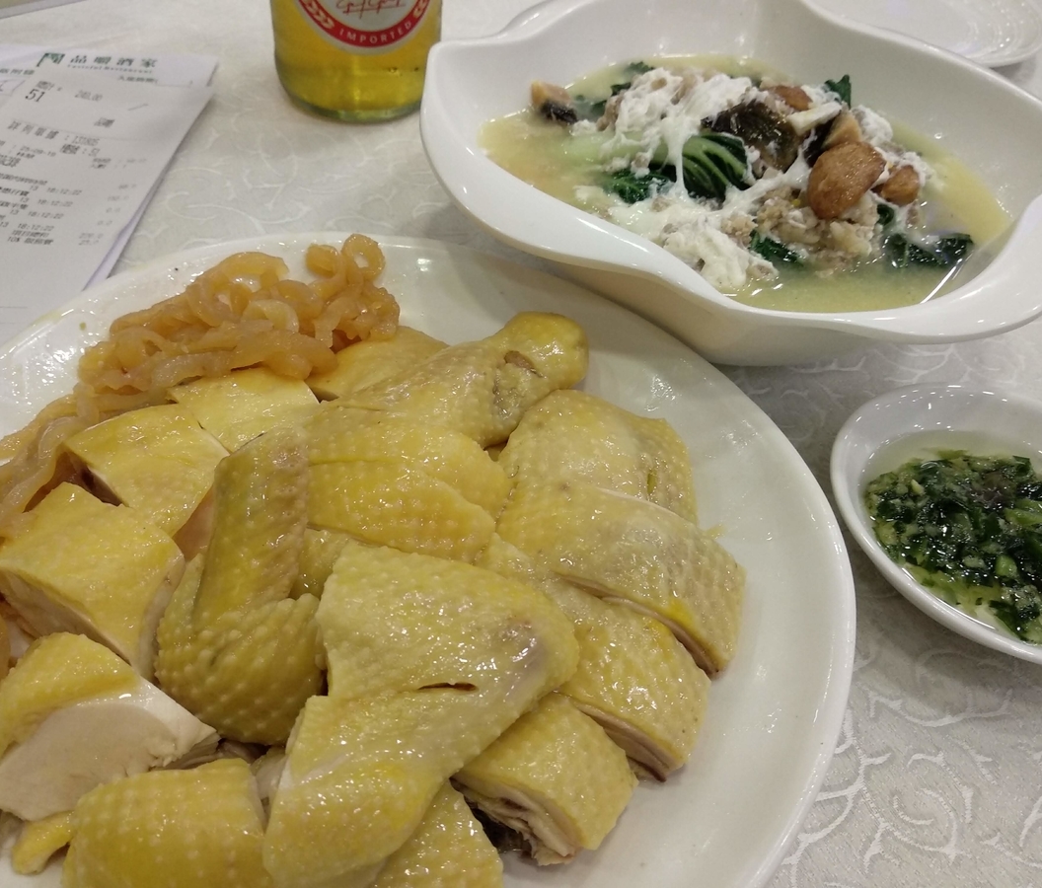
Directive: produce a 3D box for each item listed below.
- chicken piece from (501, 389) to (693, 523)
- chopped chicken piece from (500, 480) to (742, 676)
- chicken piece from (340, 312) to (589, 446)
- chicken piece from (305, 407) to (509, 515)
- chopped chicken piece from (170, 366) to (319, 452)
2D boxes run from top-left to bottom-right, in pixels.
[{"bbox_3d":[0.019,0.010,0.237,0.047,0.030,0.035,0,47,-7],"label":"chicken piece"},{"bbox_3d":[0.022,0.034,0.216,0.054,0.029,0.028,16,47,9],"label":"chopped chicken piece"},{"bbox_3d":[-0.016,-0.017,0.257,0.071,0.029,0.031,-16,51,-20],"label":"chicken piece"},{"bbox_3d":[-0.029,0.009,0.223,0.048,0.025,0.030,8,47,1],"label":"chicken piece"},{"bbox_3d":[-0.073,-0.004,0.239,0.035,0.023,0.027,-19,52,-23],"label":"chopped chicken piece"}]

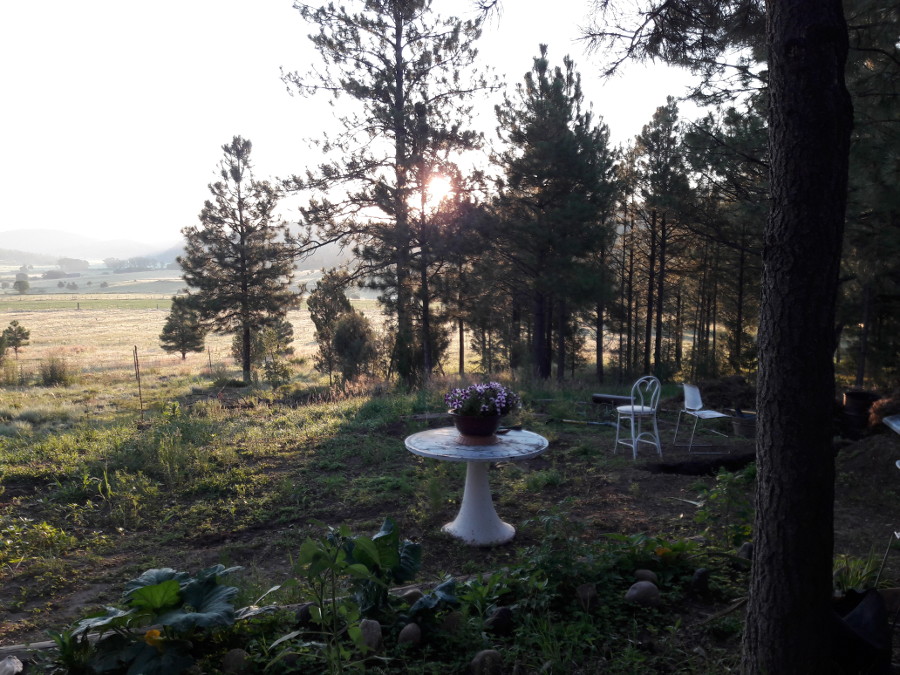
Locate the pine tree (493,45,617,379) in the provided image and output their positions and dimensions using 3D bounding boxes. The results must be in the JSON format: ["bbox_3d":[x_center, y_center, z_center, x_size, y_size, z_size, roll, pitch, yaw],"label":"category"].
[{"bbox_3d":[2.656,-3.053,18.161,3.151,8.268,3.151,0,5,0],"label":"pine tree"}]

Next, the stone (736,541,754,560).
[{"bbox_3d":[2.025,1.465,4.971,0.143,0.145,0.129,0,5,0],"label":"stone"}]

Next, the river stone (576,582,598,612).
[{"bbox_3d":[0.785,1.484,4.154,0.119,0.155,0.130,0,4,0],"label":"river stone"}]

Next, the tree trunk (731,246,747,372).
[{"bbox_3d":[7.344,-0.712,18.500,0.200,3.300,0.200,0,4,0],"label":"tree trunk"}]

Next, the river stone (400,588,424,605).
[{"bbox_3d":[-0.216,1.545,4.319,0.160,0.092,0.136,0,5,0],"label":"river stone"}]

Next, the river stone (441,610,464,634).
[{"bbox_3d":[0.013,1.512,3.862,0.121,0.115,0.112,0,4,0],"label":"river stone"}]

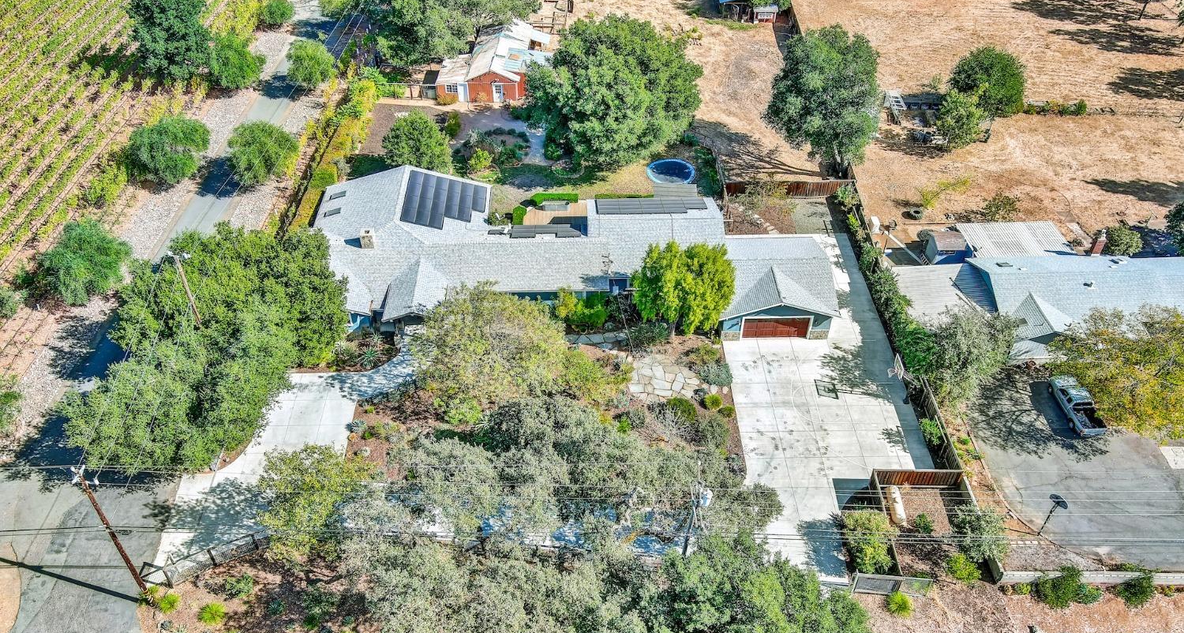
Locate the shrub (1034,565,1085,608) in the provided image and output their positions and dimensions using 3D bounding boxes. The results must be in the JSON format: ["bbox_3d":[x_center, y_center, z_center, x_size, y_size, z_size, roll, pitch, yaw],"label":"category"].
[{"bbox_3d":[26.749,15.472,54.635,2.370,2.100,2.370,-1,42,-1],"label":"shrub"}]

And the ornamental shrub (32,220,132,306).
[{"bbox_3d":[-39.091,-4.204,73.491,6.660,6.300,6.660,-1,42,-1],"label":"ornamental shrub"}]

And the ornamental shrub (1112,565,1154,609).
[{"bbox_3d":[31.775,15.842,55.925,1.950,2.200,2.000,0,43,-3],"label":"ornamental shrub"}]

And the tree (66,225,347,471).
[{"bbox_3d":[-25.327,1.126,63.429,16.300,9.500,18.000,-1,42,-1],"label":"tree"}]

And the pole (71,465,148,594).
[{"bbox_3d":[-25.228,11.635,50.544,1.300,11.300,0.800,-1,42,-1],"label":"pole"}]

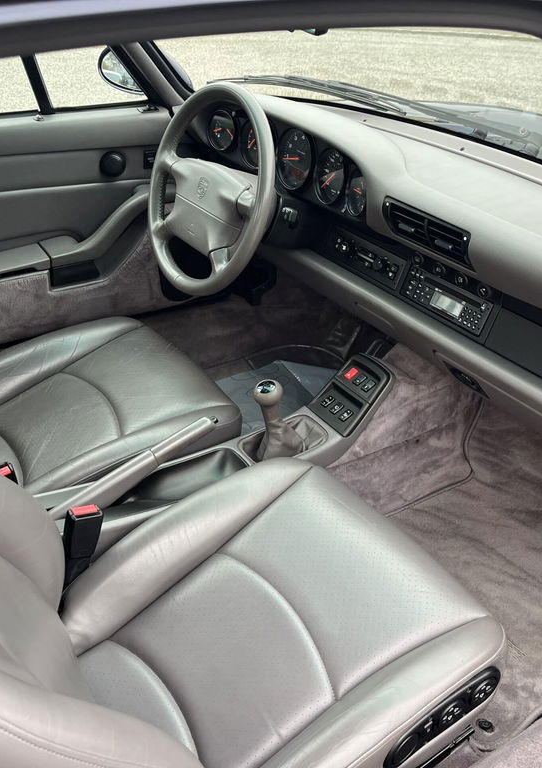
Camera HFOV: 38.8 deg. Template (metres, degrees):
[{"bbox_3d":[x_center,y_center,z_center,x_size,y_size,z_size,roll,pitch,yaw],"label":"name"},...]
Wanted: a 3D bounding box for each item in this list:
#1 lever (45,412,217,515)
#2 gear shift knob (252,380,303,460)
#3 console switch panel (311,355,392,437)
[{"bbox_3d":[-0.209,0.132,1.183,0.315,0.065,0.042,-29,43,-22],"label":"lever"},{"bbox_3d":[0.005,0.054,1.283,0.095,0.165,0.080,-18,38,-30],"label":"gear shift knob"},{"bbox_3d":[0.146,0.019,1.359,0.134,0.030,0.102,-49,47,-4],"label":"console switch panel"}]

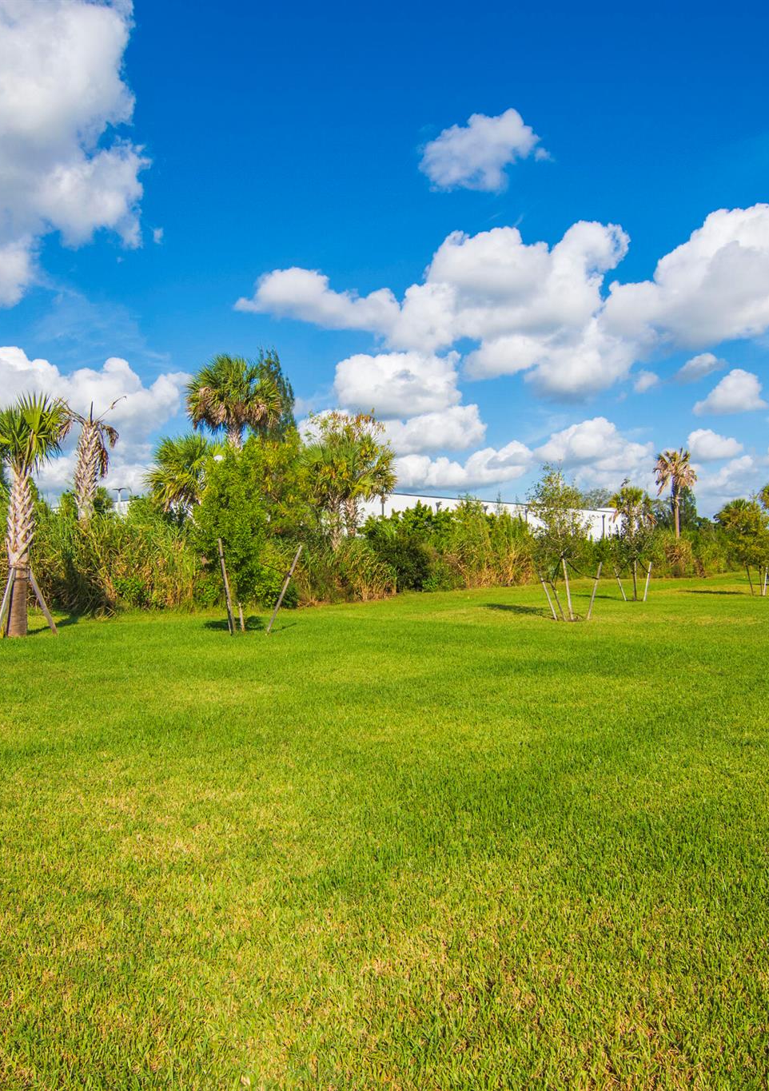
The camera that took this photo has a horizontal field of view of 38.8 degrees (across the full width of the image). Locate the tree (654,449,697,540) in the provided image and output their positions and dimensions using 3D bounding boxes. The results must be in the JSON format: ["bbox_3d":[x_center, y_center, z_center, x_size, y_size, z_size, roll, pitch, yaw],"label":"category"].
[{"bbox_3d":[18.400,-2.120,69.000,2.700,8.050,2.700,0,0,0],"label":"tree"}]

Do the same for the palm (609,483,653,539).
[{"bbox_3d":[14.740,-0.880,65.000,2.500,5.560,2.500,0,0,0],"label":"palm"}]

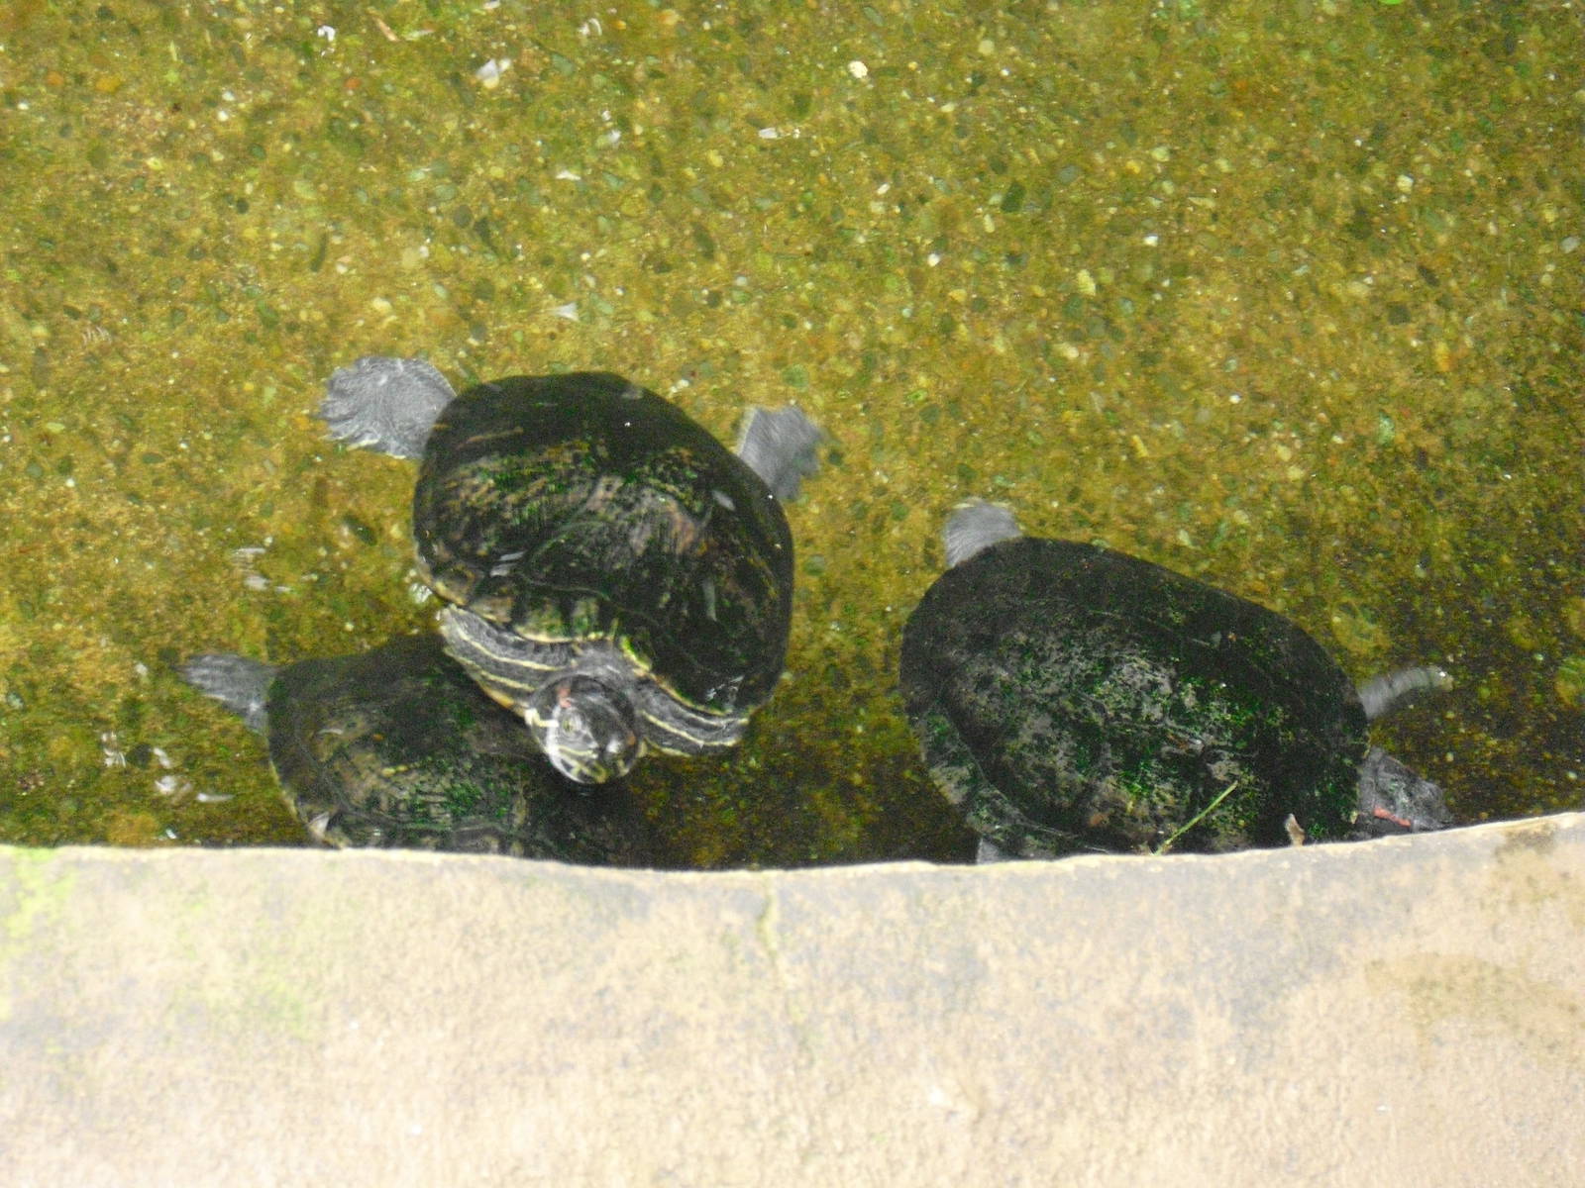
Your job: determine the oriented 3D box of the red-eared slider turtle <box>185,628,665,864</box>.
[{"bbox_3d":[-0.172,0.084,1.940,0.230,0.080,0.165,4,57,3],"label":"red-eared slider turtle"}]

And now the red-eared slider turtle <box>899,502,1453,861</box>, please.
[{"bbox_3d":[0.183,0.067,1.950,0.275,0.095,0.190,14,58,9],"label":"red-eared slider turtle"}]

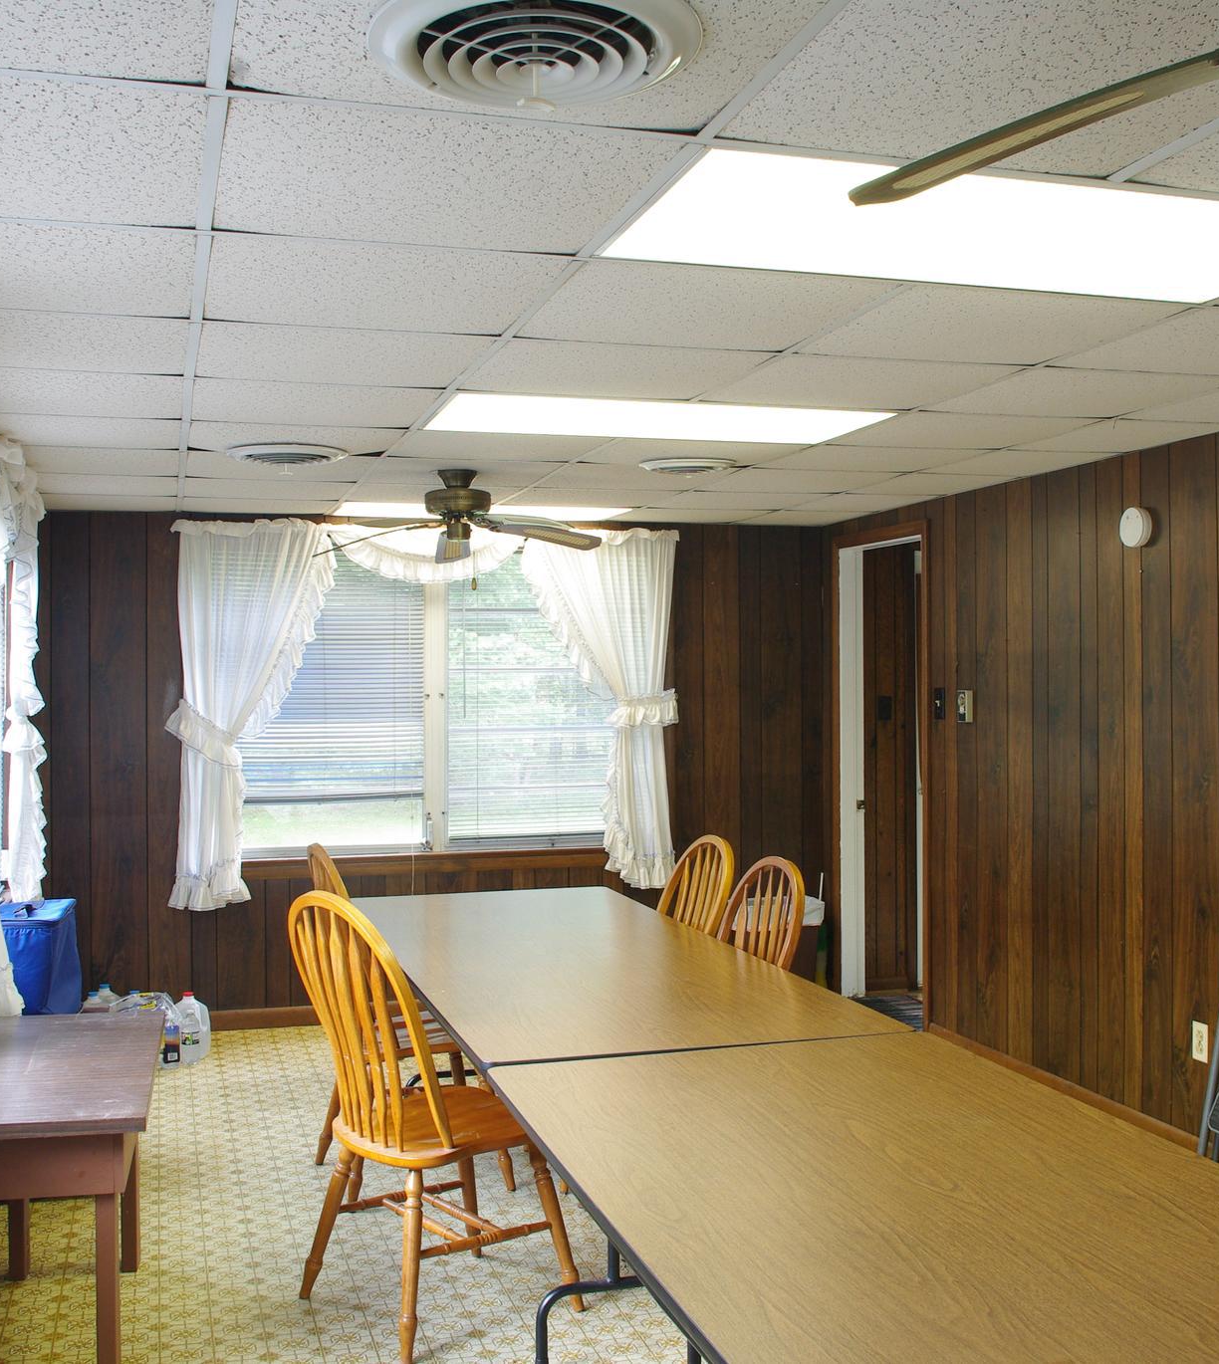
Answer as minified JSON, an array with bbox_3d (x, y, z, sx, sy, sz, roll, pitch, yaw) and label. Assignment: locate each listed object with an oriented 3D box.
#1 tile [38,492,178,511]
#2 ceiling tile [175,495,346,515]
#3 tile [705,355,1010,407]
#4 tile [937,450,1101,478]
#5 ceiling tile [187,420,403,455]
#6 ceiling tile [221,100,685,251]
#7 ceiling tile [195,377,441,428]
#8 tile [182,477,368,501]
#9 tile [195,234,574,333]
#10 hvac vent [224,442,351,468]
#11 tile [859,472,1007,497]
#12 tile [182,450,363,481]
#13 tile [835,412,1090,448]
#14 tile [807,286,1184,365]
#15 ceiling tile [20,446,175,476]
[{"bbox_3d":[-1.993,-0.705,5.982,0.580,0.020,0.535,-1,0,-16],"label":"tile"},{"bbox_3d":[-1.426,-0.720,6.219,0.615,0.022,0.561,-1,0,-16],"label":"ceiling tile"},{"bbox_3d":[0.600,-0.733,3.719,0.615,0.022,0.603,-1,0,-16],"label":"tile"},{"bbox_3d":[1.361,-0.737,5.135,0.431,0.020,0.585,-1,0,-16],"label":"tile"},{"bbox_3d":[-0.924,-0.715,4.487,0.609,0.020,0.589,0,0,-16],"label":"ceiling tile"},{"bbox_3d":[-0.261,-0.721,2.221,0.605,0.020,0.583,-1,0,-16],"label":"ceiling tile"},{"bbox_3d":[-0.757,-0.716,3.916,0.605,0.020,0.583,-1,0,-16],"label":"ceiling tile"},{"bbox_3d":[-1.265,-0.720,5.666,0.615,0.022,0.603,-1,0,-16],"label":"tile"},{"bbox_3d":[-0.426,-0.719,2.786,0.605,0.020,0.583,-1,0,-16],"label":"tile"},{"bbox_3d":[-0.957,-0.674,4.601,0.370,0.070,0.370,0,0,-16],"label":"hvac vent"},{"bbox_3d":[1.195,-0.742,5.761,0.418,0.022,0.603,-1,0,-16],"label":"tile"},{"bbox_3d":[-1.085,-0.714,5.036,0.607,0.020,0.585,-1,0,-16],"label":"tile"},{"bbox_3d":[1.029,-0.738,4.467,0.615,0.022,0.603,-1,0,-16],"label":"tile"},{"bbox_3d":[0.758,-0.731,3.133,0.605,0.020,0.583,-1,0,-16],"label":"tile"},{"bbox_3d":[-1.679,-0.715,4.922,0.584,0.022,0.603,-1,0,-16],"label":"ceiling tile"}]

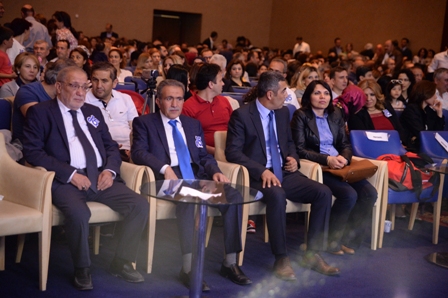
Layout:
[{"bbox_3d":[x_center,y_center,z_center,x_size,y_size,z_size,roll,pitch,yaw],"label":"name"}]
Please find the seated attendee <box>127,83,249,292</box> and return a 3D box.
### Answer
[{"bbox_3d":[-0.194,0.189,5.752,0.660,1.260,0.910,-1,9,-34],"label":"seated attendee"}]

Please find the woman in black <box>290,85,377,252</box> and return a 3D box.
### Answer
[{"bbox_3d":[0.812,0.130,6.637,0.580,1.270,0.640,-1,9,-34],"label":"woman in black"}]

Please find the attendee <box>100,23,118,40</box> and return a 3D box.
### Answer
[{"bbox_3d":[-3.042,-2.496,22.900,0.530,1.600,0.420,2,8,-15],"label":"attendee"}]

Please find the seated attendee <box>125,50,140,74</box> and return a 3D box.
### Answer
[{"bbox_3d":[-1.383,-0.881,13.214,0.500,1.220,0.720,-1,9,-30],"label":"seated attendee"}]

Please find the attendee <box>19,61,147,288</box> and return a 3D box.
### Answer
[{"bbox_3d":[-0.887,0.151,5.464,0.690,1.320,0.680,-1,9,-32],"label":"attendee"}]

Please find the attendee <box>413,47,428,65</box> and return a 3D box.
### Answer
[{"bbox_3d":[4.798,-1.724,21.420,0.500,1.500,0.420,3,8,-5],"label":"attendee"}]

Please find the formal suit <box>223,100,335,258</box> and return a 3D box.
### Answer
[{"bbox_3d":[0.366,0.172,6.263,0.640,0.970,0.670,-1,9,-34],"label":"formal suit"}]

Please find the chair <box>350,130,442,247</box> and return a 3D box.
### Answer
[{"bbox_3d":[1.368,0.308,7.126,0.660,0.860,0.610,-1,9,-34],"label":"chair"}]

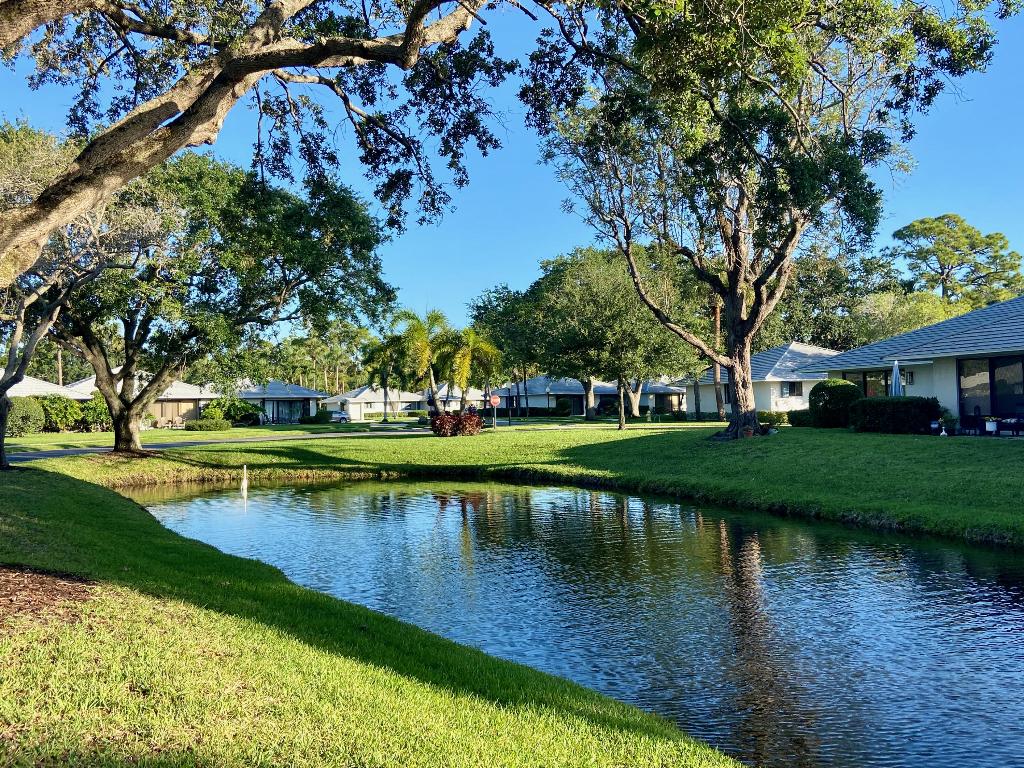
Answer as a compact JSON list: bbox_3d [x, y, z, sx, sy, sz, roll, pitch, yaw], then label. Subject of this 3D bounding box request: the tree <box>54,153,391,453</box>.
[{"bbox_3d":[-10.540,-2.967,28.000,12.000,10.813,11.000,0,-2,0],"label":"tree"}]

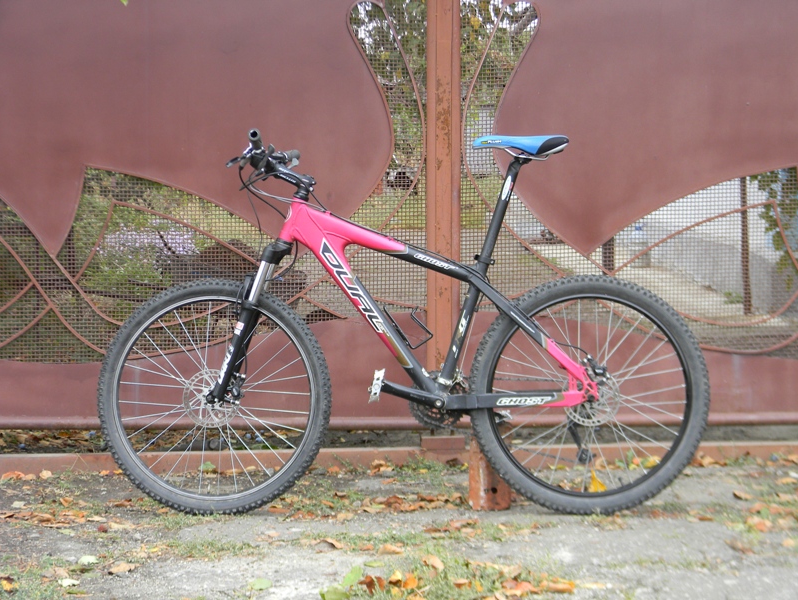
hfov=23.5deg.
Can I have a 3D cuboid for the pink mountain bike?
[{"bbox_3d":[0.013,0.070,5.360,1.710,1.070,0.620,0,4,1],"label":"pink mountain bike"}]

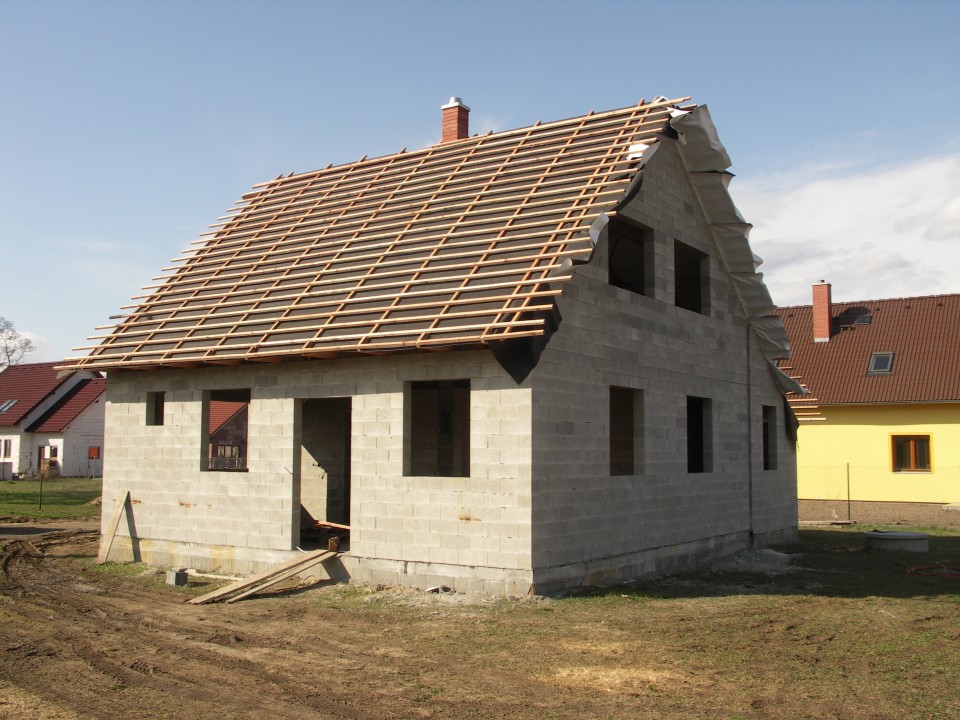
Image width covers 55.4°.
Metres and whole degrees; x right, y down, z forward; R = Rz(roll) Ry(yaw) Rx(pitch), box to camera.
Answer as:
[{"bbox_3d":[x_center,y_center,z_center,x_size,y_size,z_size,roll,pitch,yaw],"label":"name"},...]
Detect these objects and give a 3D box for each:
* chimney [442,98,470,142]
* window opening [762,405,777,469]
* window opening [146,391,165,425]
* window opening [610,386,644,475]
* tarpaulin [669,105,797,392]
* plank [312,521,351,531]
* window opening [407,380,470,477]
[{"bbox_3d":[-0.501,-4.913,19.158,0.470,1.150,0.450,-3,-6,34],"label":"chimney"},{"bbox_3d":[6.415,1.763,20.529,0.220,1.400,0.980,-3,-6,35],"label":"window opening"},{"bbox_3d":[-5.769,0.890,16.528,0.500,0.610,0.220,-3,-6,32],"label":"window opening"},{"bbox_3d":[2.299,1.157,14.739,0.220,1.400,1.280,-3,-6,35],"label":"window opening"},{"bbox_3d":[5.267,-1.907,18.342,0.800,4.800,6.000,-3,-6,35],"label":"tarpaulin"},{"bbox_3d":[-2.834,3.167,17.534,0.150,0.050,2.100,3,-6,-27],"label":"plank"},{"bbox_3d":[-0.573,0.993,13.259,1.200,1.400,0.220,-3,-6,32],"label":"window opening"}]

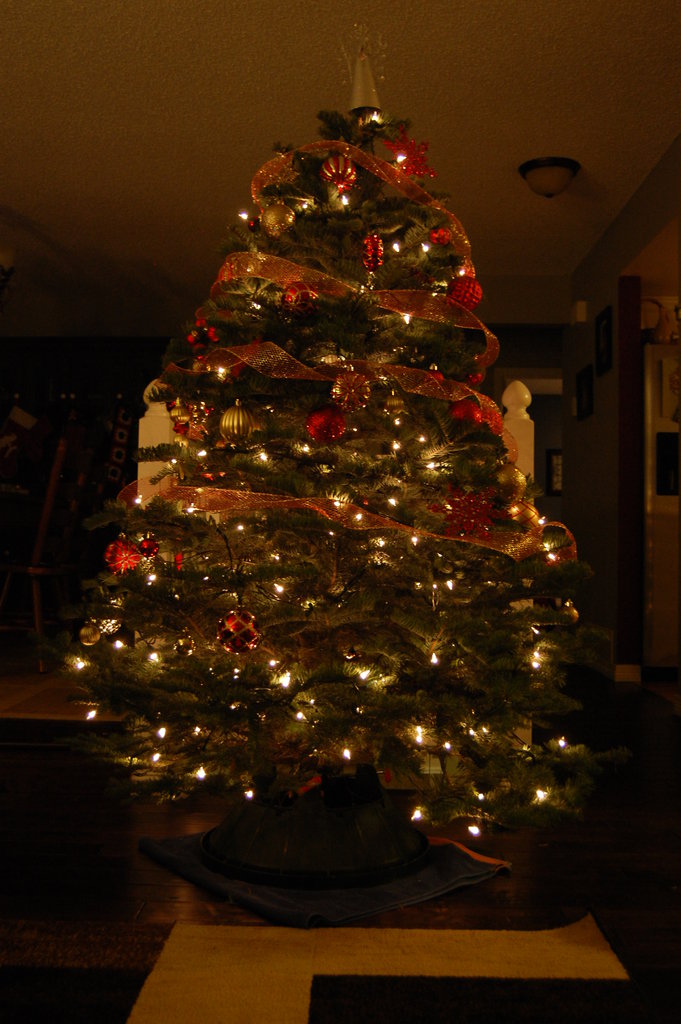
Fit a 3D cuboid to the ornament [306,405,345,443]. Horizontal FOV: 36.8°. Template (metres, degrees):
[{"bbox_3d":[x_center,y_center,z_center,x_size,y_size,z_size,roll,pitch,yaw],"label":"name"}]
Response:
[{"bbox_3d":[-0.029,-0.170,1.980,0.076,0.073,0.076,1,-2,1],"label":"ornament"}]

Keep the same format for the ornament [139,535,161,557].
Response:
[{"bbox_3d":[-0.394,0.071,2.110,0.041,0.049,0.041,1,-2,0],"label":"ornament"}]

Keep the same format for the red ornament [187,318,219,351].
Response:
[{"bbox_3d":[-0.298,-0.384,2.212,0.069,0.069,0.065,1,-2,1],"label":"red ornament"}]

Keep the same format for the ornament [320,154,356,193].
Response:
[{"bbox_3d":[-0.004,-0.722,2.190,0.077,0.085,0.077,1,-2,1],"label":"ornament"}]

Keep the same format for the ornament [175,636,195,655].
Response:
[{"bbox_3d":[-0.296,0.253,1.939,0.038,0.038,0.038,1,-2,1],"label":"ornament"}]

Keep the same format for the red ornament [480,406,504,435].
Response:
[{"bbox_3d":[0.315,-0.192,2.121,0.051,0.062,0.052,1,-2,1],"label":"red ornament"}]

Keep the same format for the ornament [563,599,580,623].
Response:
[{"bbox_3d":[0.483,0.211,2.160,0.043,0.056,0.043,1,-2,1],"label":"ornament"}]

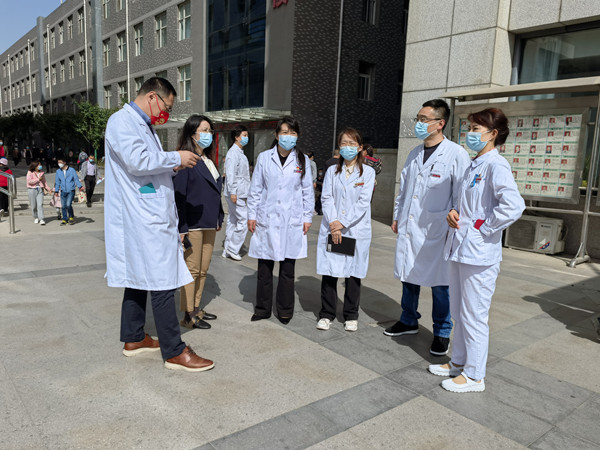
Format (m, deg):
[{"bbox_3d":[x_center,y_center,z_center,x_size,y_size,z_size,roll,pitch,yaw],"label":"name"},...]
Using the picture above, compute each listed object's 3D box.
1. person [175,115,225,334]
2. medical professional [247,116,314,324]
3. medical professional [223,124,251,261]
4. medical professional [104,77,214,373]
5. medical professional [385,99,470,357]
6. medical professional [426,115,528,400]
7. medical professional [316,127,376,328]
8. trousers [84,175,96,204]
[{"bbox_3d":[-0.769,-0.027,3.618,0.350,1.620,0.460,5,8,23],"label":"person"},{"bbox_3d":[-0.152,-0.031,3.755,0.540,1.630,0.310,2,7,1],"label":"medical professional"},{"bbox_3d":[-0.813,-0.427,6.138,0.360,1.720,0.460,6,8,28],"label":"medical professional"},{"bbox_3d":[-0.858,-0.004,2.899,0.670,1.755,0.530,1,8,-10],"label":"medical professional"},{"bbox_3d":[0.901,0.001,3.308,0.410,1.750,0.560,-5,10,-44],"label":"medical professional"},{"bbox_3d":[1.008,0.144,2.735,0.410,1.620,0.510,1,8,-10],"label":"medical professional"},{"bbox_3d":[0.351,0.045,3.609,0.460,1.550,0.330,4,8,14],"label":"medical professional"},{"bbox_3d":[-6.760,-1.178,15.100,0.400,0.910,0.360,-1,8,-18],"label":"trousers"}]

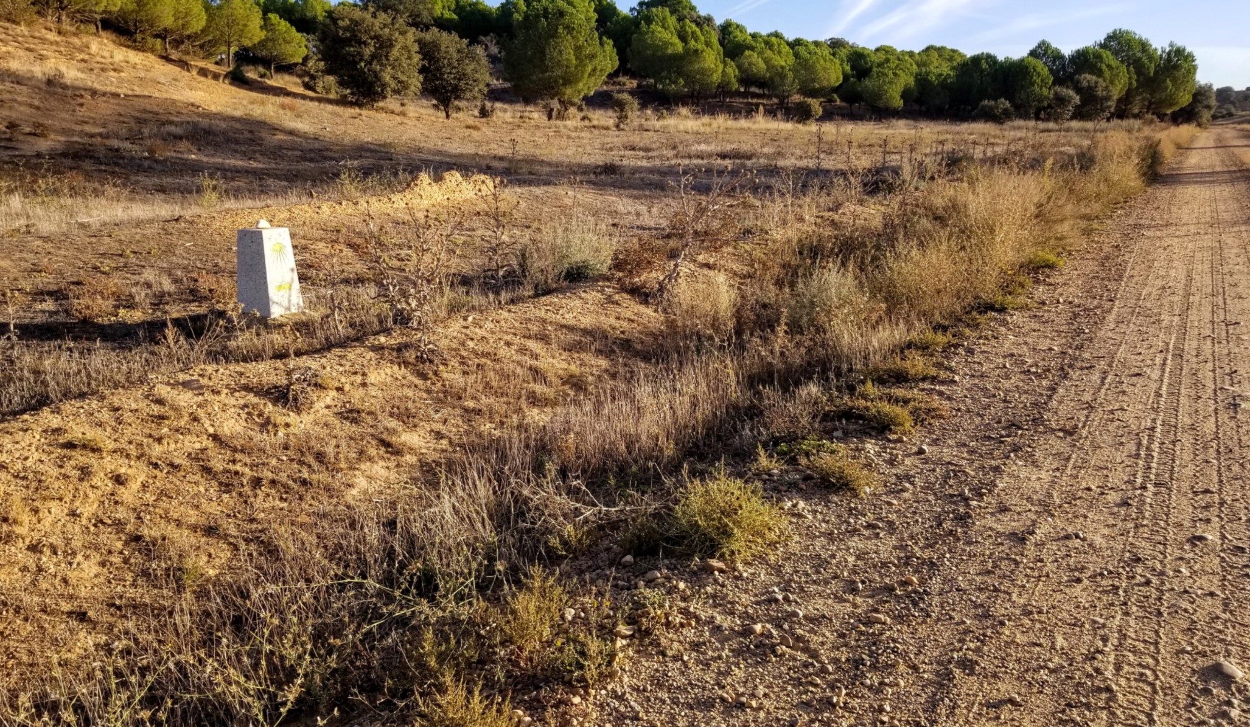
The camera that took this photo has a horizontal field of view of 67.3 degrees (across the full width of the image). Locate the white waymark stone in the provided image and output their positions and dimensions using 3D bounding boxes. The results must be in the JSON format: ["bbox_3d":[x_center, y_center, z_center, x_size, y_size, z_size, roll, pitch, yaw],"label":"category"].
[{"bbox_3d":[-3.134,-0.834,8.221,0.390,0.800,0.385,7,16,26],"label":"white waymark stone"}]

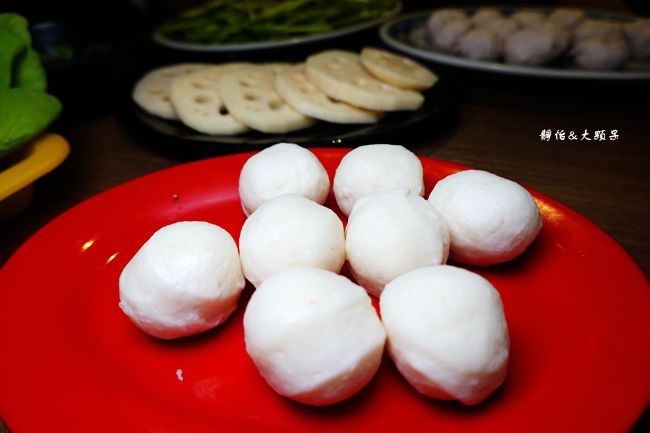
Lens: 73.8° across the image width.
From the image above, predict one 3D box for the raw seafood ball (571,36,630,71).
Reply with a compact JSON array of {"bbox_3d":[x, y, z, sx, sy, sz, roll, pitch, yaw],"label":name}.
[{"bbox_3d":[0.234,-0.139,0.368,0.041,0.031,0.039,0,37,0],"label":"raw seafood ball"}]

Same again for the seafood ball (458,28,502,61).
[{"bbox_3d":[0.140,-0.155,0.390,0.038,0.031,0.037,0,37,0],"label":"seafood ball"}]

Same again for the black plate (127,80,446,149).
[{"bbox_3d":[-0.019,-0.072,0.292,0.210,0.023,0.150,-4,38,-6],"label":"black plate"}]

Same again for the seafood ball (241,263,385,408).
[{"bbox_3d":[-0.003,0.035,0.130,0.042,0.038,0.042,0,38,0],"label":"seafood ball"}]

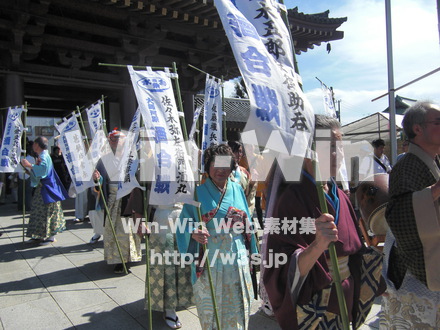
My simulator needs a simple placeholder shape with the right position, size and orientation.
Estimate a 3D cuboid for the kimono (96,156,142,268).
[{"bbox_3d":[-1.186,0.485,4.184,0.490,1.300,0.420,0,3,-9],"label":"kimono"}]

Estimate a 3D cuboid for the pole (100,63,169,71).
[{"bbox_3d":[-0.547,-0.662,2.410,0.530,0.020,0.020,-3,0,-25],"label":"pole"}]

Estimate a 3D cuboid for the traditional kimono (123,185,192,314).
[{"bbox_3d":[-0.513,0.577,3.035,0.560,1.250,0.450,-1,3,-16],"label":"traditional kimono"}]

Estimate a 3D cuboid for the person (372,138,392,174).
[{"bbox_3d":[2.383,0.397,5.262,0.480,1.650,0.320,0,3,6],"label":"person"}]

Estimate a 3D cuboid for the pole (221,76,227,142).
[{"bbox_3d":[0.091,0.226,3.572,0.030,2.210,0.030,-3,3,0],"label":"pole"}]

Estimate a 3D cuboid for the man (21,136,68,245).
[{"bbox_3d":[-2.770,0.402,5.556,0.660,1.620,0.550,0,3,-6],"label":"man"}]

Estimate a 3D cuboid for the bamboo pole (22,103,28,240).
[{"bbox_3d":[-3.029,0.123,5.535,0.030,2.180,0.030,3,3,0],"label":"bamboo pole"}]

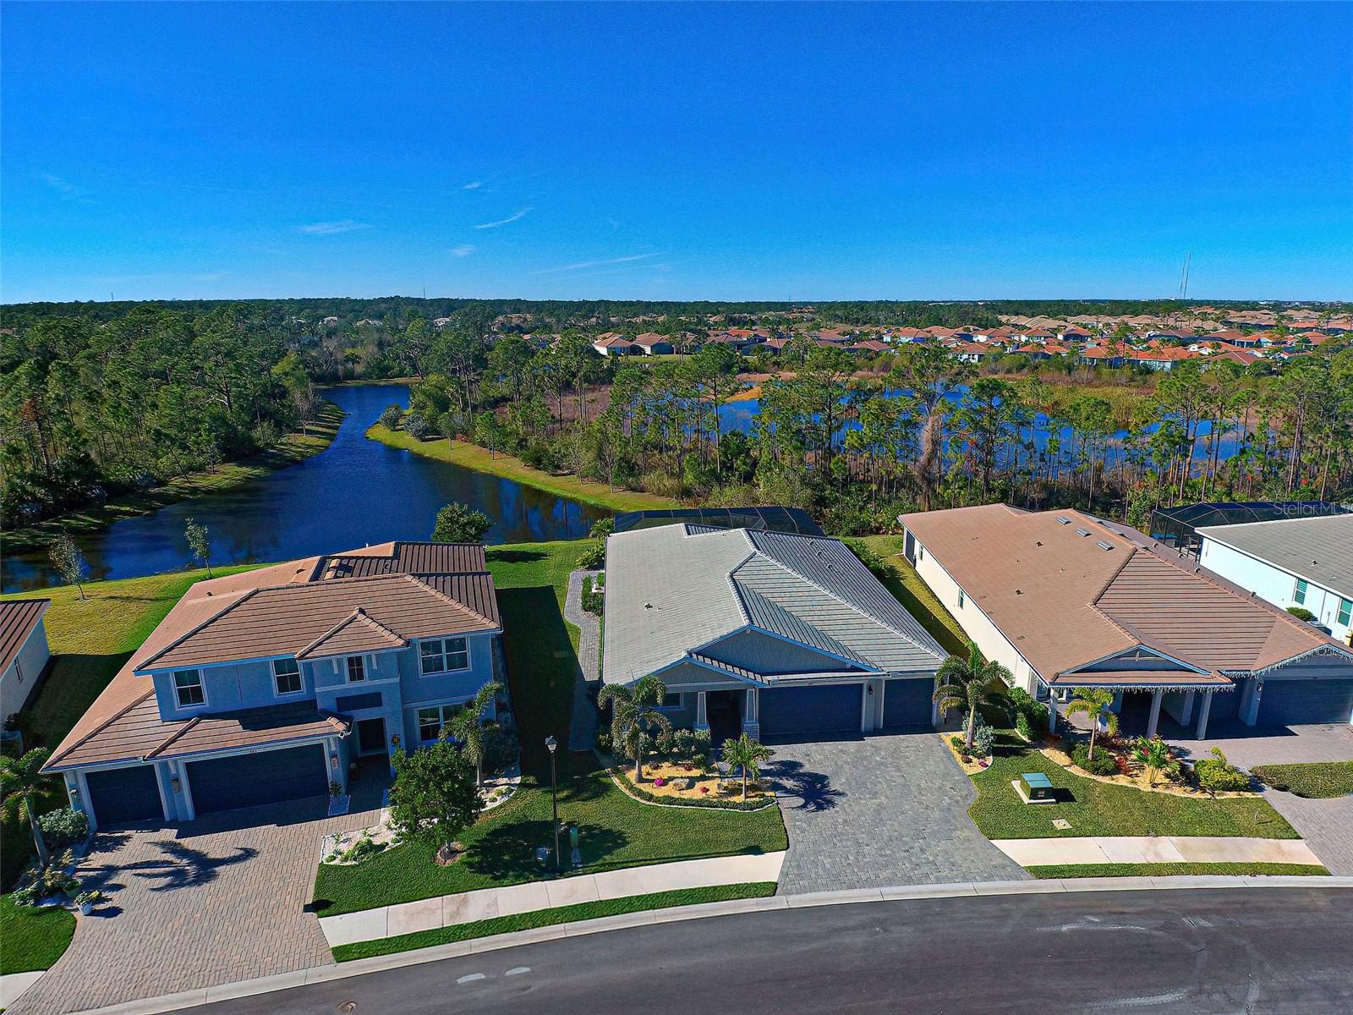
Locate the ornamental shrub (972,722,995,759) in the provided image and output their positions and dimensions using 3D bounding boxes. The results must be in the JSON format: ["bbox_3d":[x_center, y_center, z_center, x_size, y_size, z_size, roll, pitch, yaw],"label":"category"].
[{"bbox_3d":[13.416,10.220,29.056,0.900,1.600,0.900,0,17,0],"label":"ornamental shrub"}]

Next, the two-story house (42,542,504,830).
[{"bbox_3d":[-18.000,5.529,34.588,16.700,7.500,19.300,-5,18,-15],"label":"two-story house"}]

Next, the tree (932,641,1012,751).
[{"bbox_3d":[13.044,8.395,29.040,3.400,5.100,3.300,0,17,0],"label":"tree"}]

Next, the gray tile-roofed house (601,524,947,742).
[{"bbox_3d":[4.153,4.906,38.720,16.400,6.100,18.800,-2,17,-5],"label":"gray tile-roofed house"}]

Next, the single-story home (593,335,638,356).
[{"bbox_3d":[-24.209,-59.855,249.430,13.000,5.400,17.000,-6,18,-18],"label":"single-story home"}]

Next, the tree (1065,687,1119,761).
[{"bbox_3d":[17.938,9.431,28.511,2.300,3.400,2.200,0,17,0],"label":"tree"}]

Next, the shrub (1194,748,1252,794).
[{"bbox_3d":[22.238,10.787,27.126,1.850,1.550,1.700,0,17,0],"label":"shrub"}]

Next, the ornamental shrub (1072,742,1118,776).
[{"bbox_3d":[17.837,10.695,28.317,1.650,1.100,1.550,0,17,0],"label":"ornamental shrub"}]

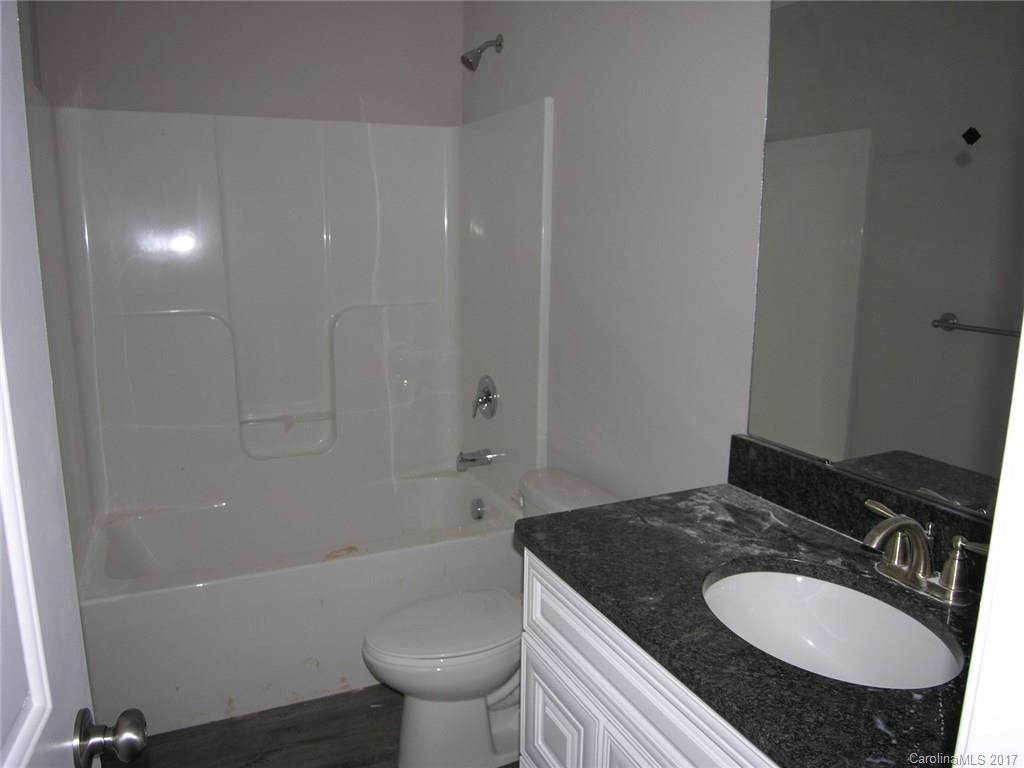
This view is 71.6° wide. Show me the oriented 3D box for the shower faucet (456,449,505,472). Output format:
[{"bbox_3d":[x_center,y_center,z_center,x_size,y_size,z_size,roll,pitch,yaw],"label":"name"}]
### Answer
[{"bbox_3d":[-0.149,0.313,2.903,0.148,0.072,0.056,-4,12,-25],"label":"shower faucet"}]

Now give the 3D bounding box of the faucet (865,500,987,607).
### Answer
[{"bbox_3d":[0.620,0.272,1.125,0.188,0.139,0.254,-4,12,-25],"label":"faucet"}]

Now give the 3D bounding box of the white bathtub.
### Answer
[{"bbox_3d":[-0.740,0.731,2.658,1.547,0.471,0.749,-4,12,-25],"label":"white bathtub"}]

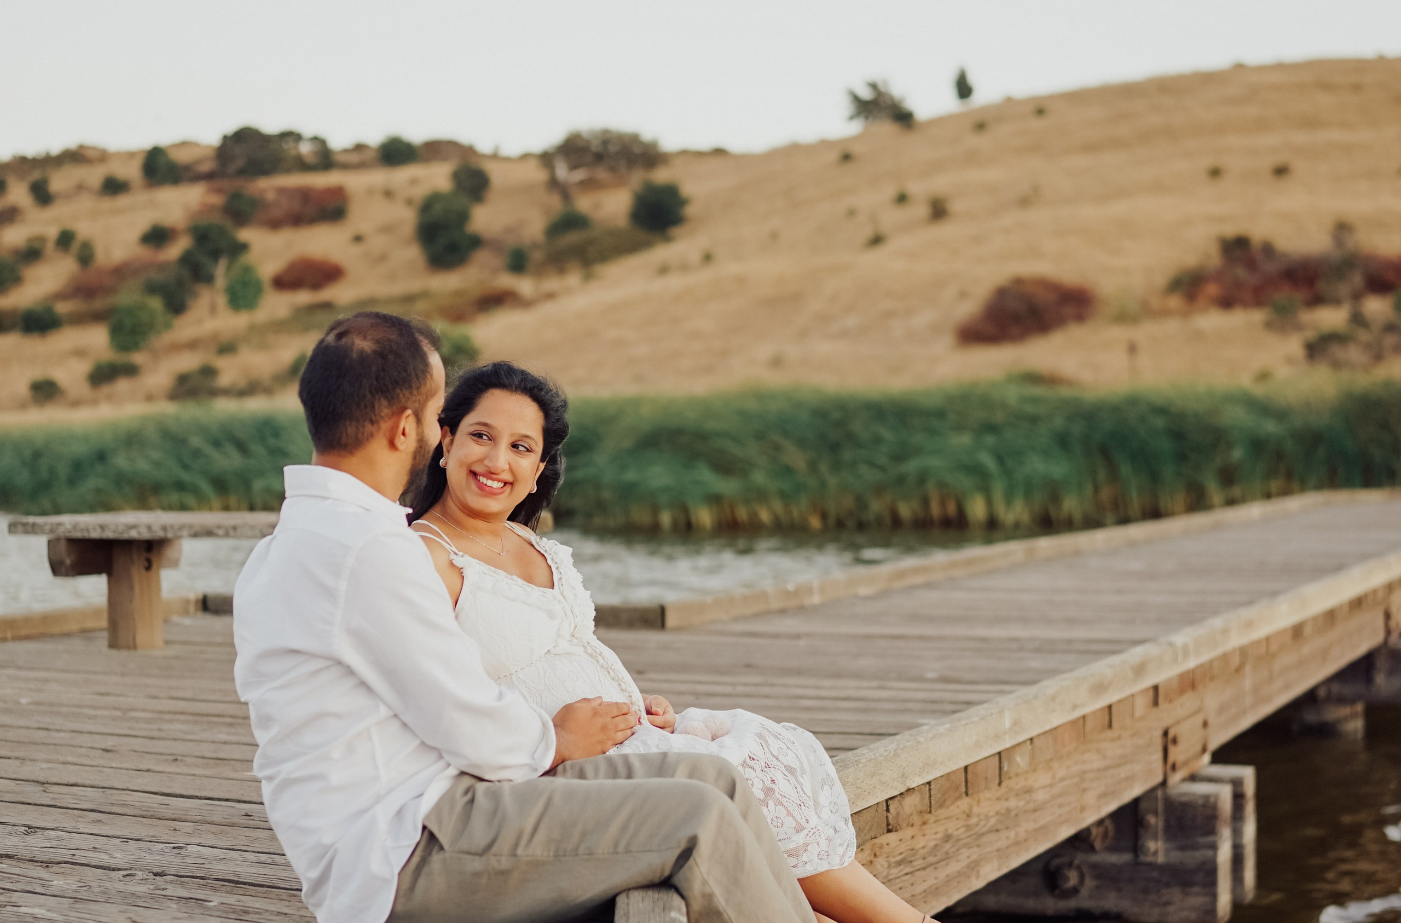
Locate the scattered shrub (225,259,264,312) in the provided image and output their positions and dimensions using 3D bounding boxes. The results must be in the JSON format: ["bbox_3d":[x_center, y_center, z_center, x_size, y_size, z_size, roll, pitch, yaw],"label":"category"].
[{"bbox_3d":[-18.326,-7.084,82.000,1.582,2.109,1.582,-1,1,0],"label":"scattered shrub"}]

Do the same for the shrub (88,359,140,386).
[{"bbox_3d":[-19.543,-2.951,68.000,1.804,0.929,1.533,-1,1,0],"label":"shrub"}]

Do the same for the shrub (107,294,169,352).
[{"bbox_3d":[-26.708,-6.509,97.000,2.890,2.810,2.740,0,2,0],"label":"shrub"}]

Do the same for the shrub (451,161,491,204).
[{"bbox_3d":[-16.657,-20.220,148.000,2.860,2.970,2.710,0,2,0],"label":"shrub"}]

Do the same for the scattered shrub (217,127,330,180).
[{"bbox_3d":[-33.572,-24.110,160.000,9.000,4.110,5.850,0,2,0],"label":"scattered shrub"}]

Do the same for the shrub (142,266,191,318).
[{"bbox_3d":[-27.695,-8.817,106.000,2.560,2.730,2.430,0,2,0],"label":"shrub"}]

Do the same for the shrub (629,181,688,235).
[{"bbox_3d":[-2.112,-12.789,103.000,2.898,2.814,2.898,-1,1,0],"label":"shrub"}]

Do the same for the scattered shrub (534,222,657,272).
[{"bbox_3d":[-6.179,-12.795,122.000,7.060,2.940,4.240,0,2,0],"label":"scattered shrub"}]

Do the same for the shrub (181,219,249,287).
[{"bbox_3d":[-20.703,-8.845,87.000,2.938,2.937,2.938,-1,1,0],"label":"shrub"}]

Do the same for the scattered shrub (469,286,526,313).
[{"bbox_3d":[-10.810,-8.549,108.000,3.040,1.560,2.280,0,2,0],"label":"scattered shrub"}]

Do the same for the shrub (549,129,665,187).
[{"bbox_3d":[-5.689,-18.090,122.000,6.866,3.334,5.836,-1,1,0],"label":"shrub"}]

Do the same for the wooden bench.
[{"bbox_3d":[-1.400,0.410,6.800,1.750,0.420,0.650,0,1,8],"label":"wooden bench"}]

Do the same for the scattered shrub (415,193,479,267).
[{"bbox_3d":[-15.476,-14.215,125.000,4.020,4.820,3.820,0,2,0],"label":"scattered shrub"}]

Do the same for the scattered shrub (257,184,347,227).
[{"bbox_3d":[-20.512,-13.080,105.000,4.727,2.278,4.018,-1,1,0],"label":"scattered shrub"}]

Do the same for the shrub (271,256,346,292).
[{"bbox_3d":[-21.904,-10.490,114.000,4.220,2.020,3.160,0,2,0],"label":"shrub"}]

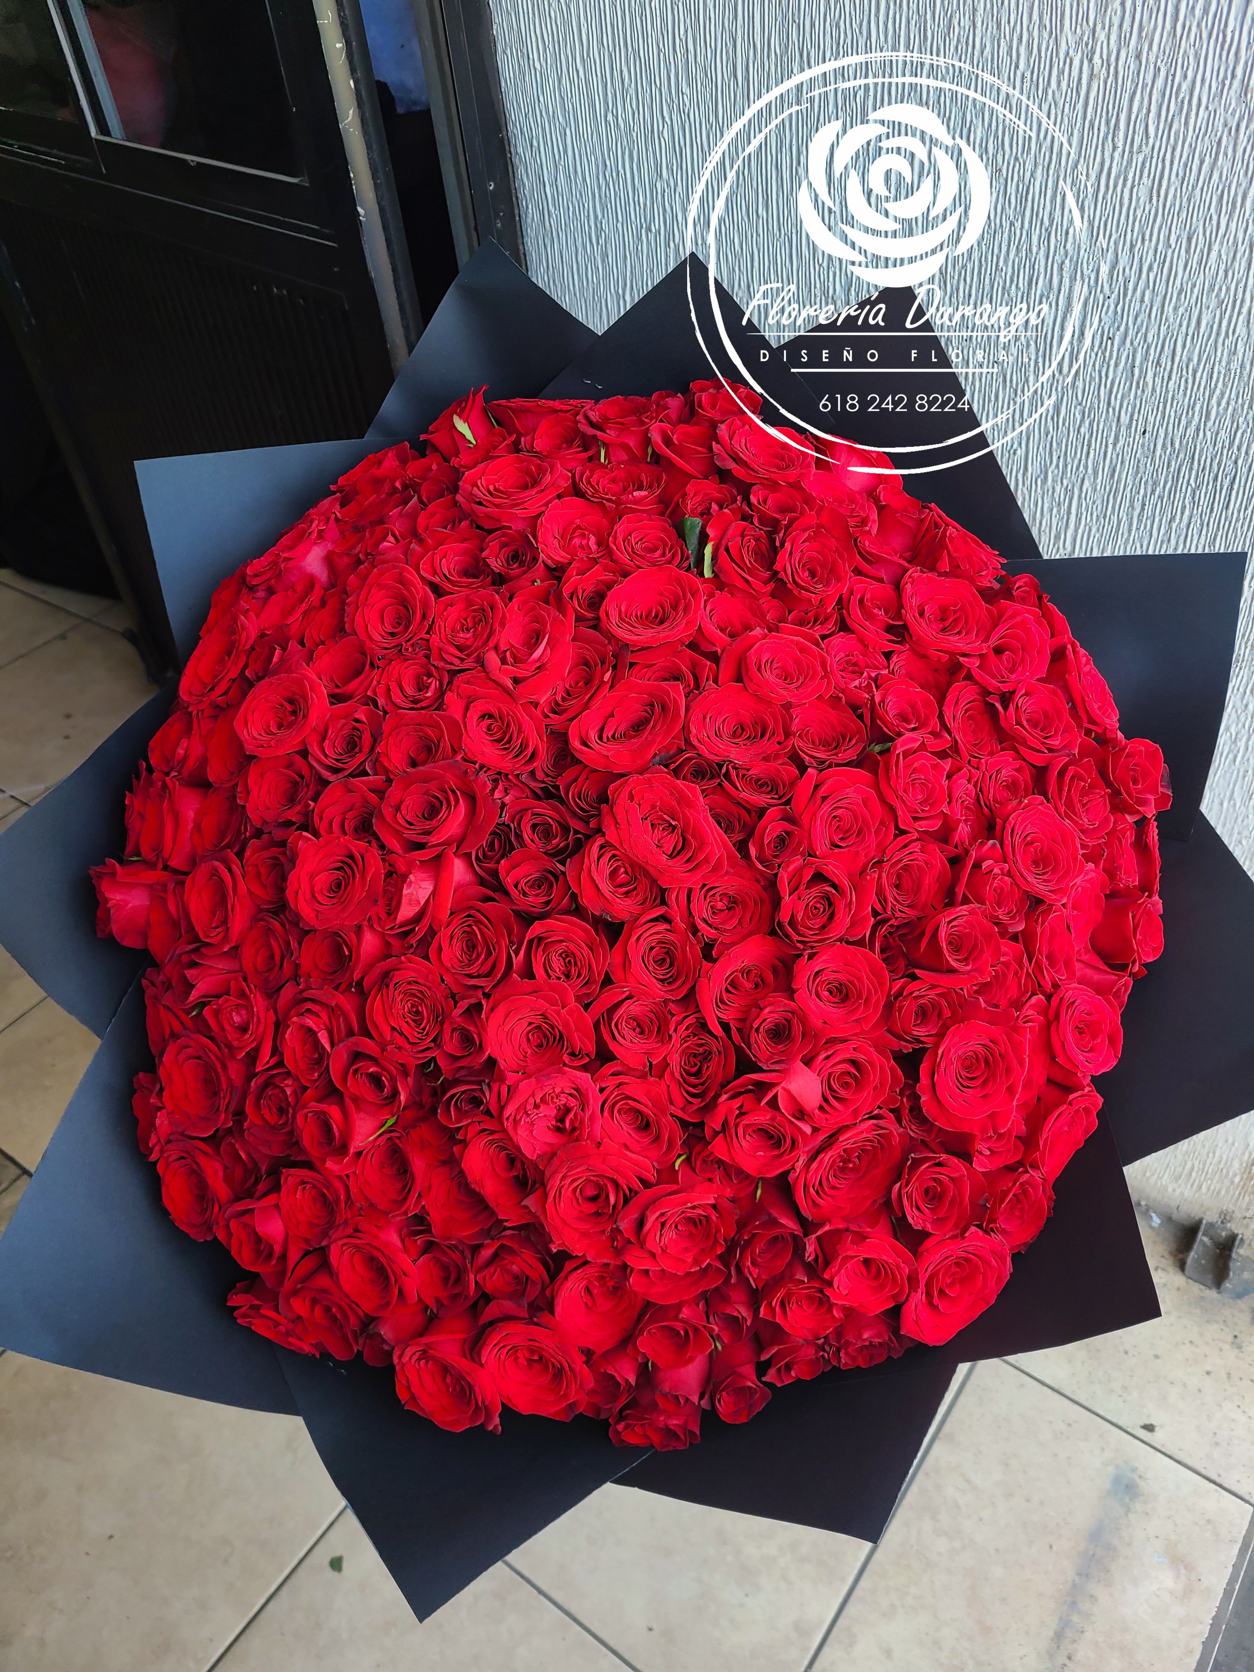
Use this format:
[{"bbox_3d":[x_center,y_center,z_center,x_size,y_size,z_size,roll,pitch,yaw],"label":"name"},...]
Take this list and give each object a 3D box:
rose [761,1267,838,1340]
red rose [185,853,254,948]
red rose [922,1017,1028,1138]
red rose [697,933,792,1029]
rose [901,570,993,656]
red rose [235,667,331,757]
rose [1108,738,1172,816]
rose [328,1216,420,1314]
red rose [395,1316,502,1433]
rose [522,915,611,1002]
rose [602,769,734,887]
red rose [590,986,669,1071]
[{"bbox_3d":[0.114,0.308,0.835,0.052,0.052,0.041,-4,14,3],"label":"rose"},{"bbox_3d":[-0.285,0.045,0.890,0.057,0.057,0.046,25,11,30],"label":"red rose"},{"bbox_3d":[0.220,0.153,0.805,0.072,0.047,0.072,0,85,-2],"label":"red rose"},{"bbox_3d":[0.068,0.084,0.726,0.055,0.044,0.055,0,81,0],"label":"red rose"},{"bbox_3d":[0.242,-0.169,0.951,0.070,0.051,0.070,40,53,2],"label":"rose"},{"bbox_3d":[-0.247,-0.088,0.900,0.068,0.050,0.068,26,78,31],"label":"red rose"},{"bbox_3d":[0.402,-0.046,0.985,0.058,0.058,0.050,-42,15,-33],"label":"rose"},{"bbox_3d":[-0.167,0.282,0.827,0.065,0.048,0.065,4,88,12],"label":"rose"},{"bbox_3d":[-0.119,0.359,0.838,0.071,0.071,0.052,3,8,11],"label":"red rose"},{"bbox_3d":[-0.035,0.070,0.729,0.050,0.040,0.050,0,81,2],"label":"rose"},{"bbox_3d":[0.023,-0.003,0.770,0.077,0.050,0.077,2,73,-8],"label":"rose"},{"bbox_3d":[0.002,0.110,0.721,0.048,0.038,0.048,0,82,1],"label":"red rose"}]

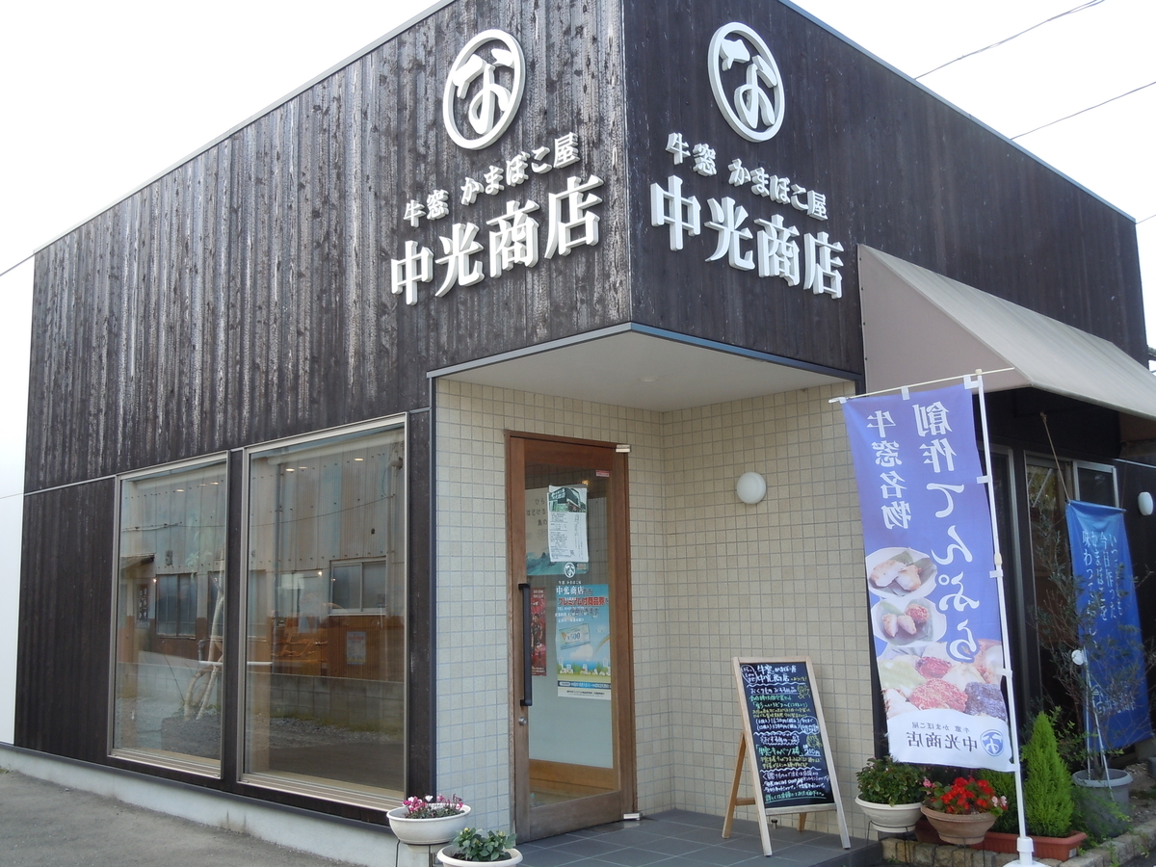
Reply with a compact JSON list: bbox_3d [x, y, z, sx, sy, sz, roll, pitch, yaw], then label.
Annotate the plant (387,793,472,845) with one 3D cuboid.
[{"bbox_3d":[-0.637,1.650,4.720,0.360,0.195,0.360,-1,-8,0],"label":"plant"}]

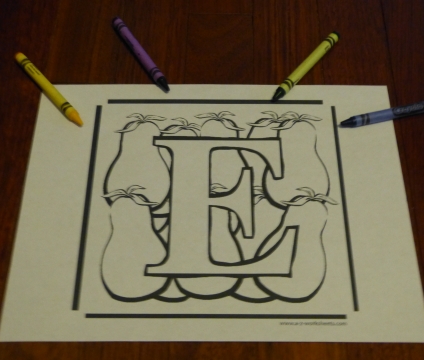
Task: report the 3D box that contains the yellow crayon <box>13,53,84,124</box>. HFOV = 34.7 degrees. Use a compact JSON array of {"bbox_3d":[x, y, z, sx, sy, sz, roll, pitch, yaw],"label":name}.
[{"bbox_3d":[-0.131,-0.073,0.547,0.008,0.008,0.092,-35,64,-20],"label":"yellow crayon"}]

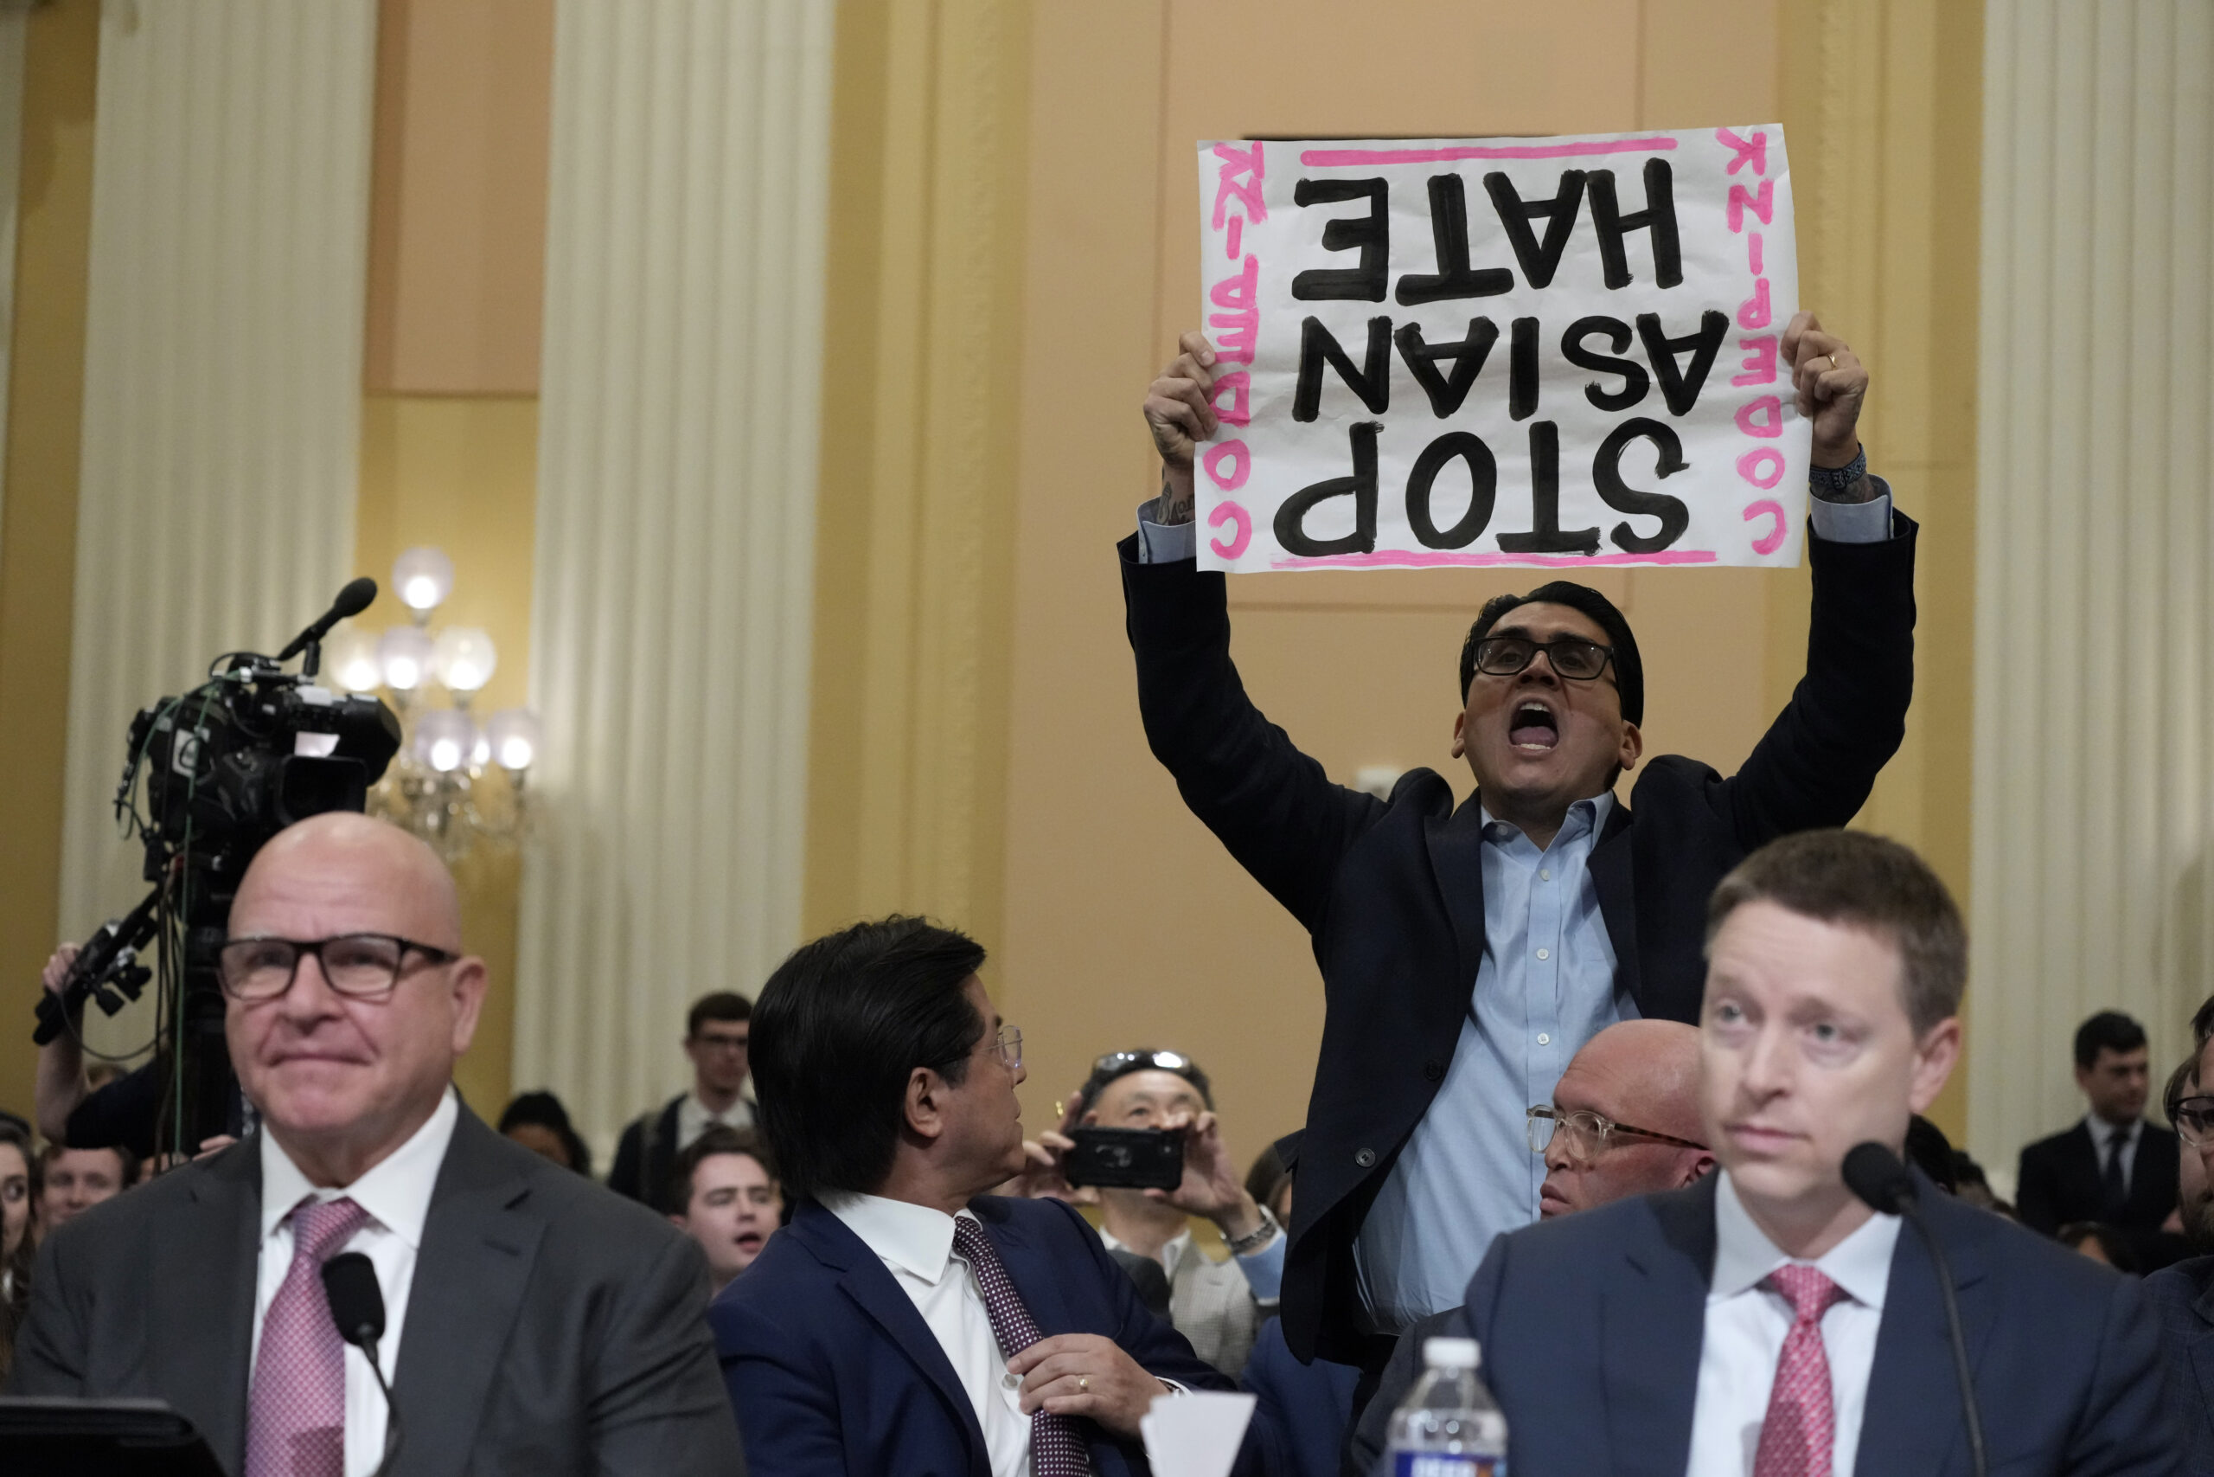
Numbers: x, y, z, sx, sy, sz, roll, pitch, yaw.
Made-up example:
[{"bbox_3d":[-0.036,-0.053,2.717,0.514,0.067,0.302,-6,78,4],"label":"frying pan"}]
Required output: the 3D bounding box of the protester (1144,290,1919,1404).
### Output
[{"bbox_3d":[0.392,0.582,6.050,0.780,2.050,0.460,1,-6,6],"label":"protester"}]

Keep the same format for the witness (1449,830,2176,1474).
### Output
[{"bbox_3d":[0.413,0.721,3.675,0.560,1.310,0.800,1,-6,10],"label":"witness"}]

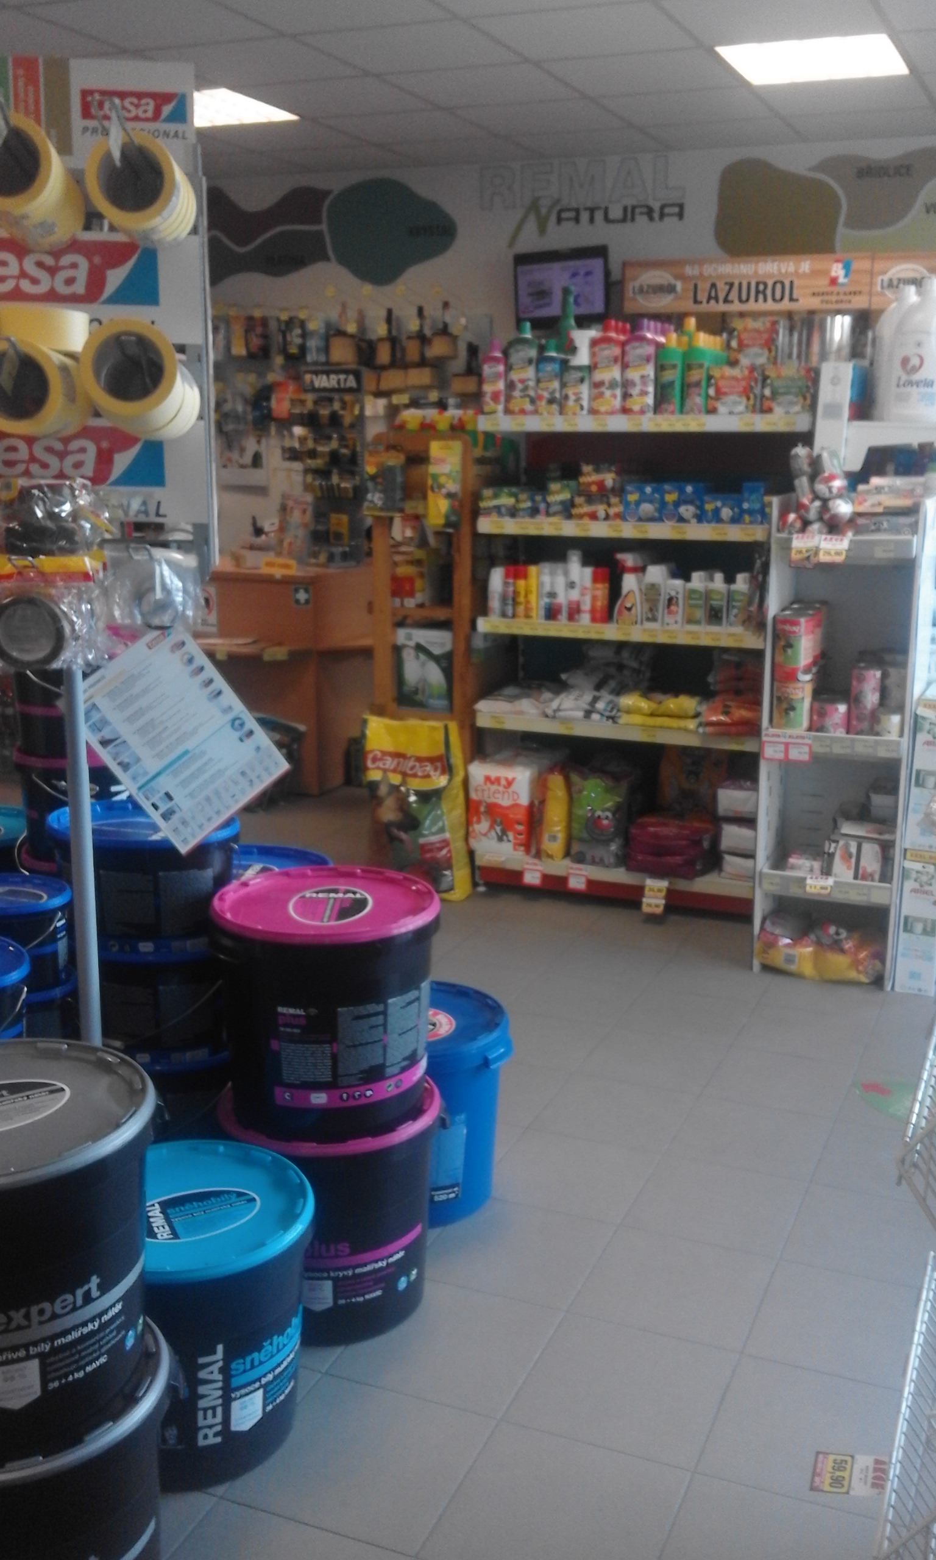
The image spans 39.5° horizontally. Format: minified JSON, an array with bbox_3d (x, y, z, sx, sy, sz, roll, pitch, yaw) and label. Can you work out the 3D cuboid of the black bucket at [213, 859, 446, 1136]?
[{"bbox_3d":[-0.231,0.362,2.154,0.373,0.353,0.373,0,13,0],"label":"black bucket"}]

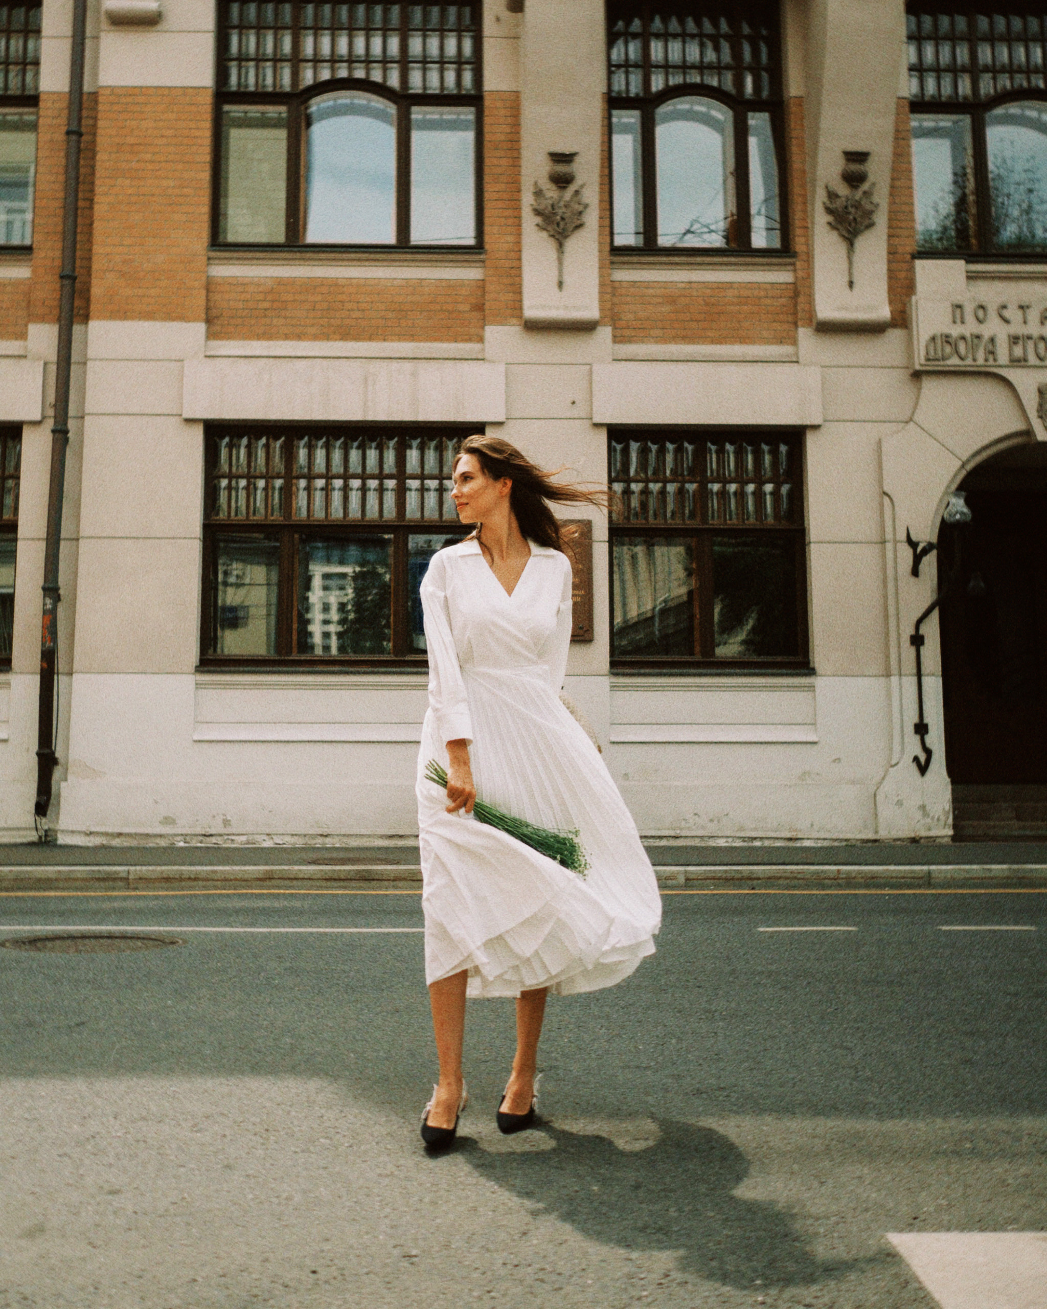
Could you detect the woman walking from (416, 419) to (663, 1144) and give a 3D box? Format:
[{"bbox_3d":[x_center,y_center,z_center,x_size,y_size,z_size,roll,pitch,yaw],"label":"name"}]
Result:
[{"bbox_3d":[0.039,0.282,2.917,0.590,1.710,0.460,0,-7,0],"label":"woman walking"}]

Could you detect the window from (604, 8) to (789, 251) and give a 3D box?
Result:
[{"bbox_3d":[1.752,-5.314,11.668,1.782,2.697,0.250,0,-7,-2],"label":"window"}]

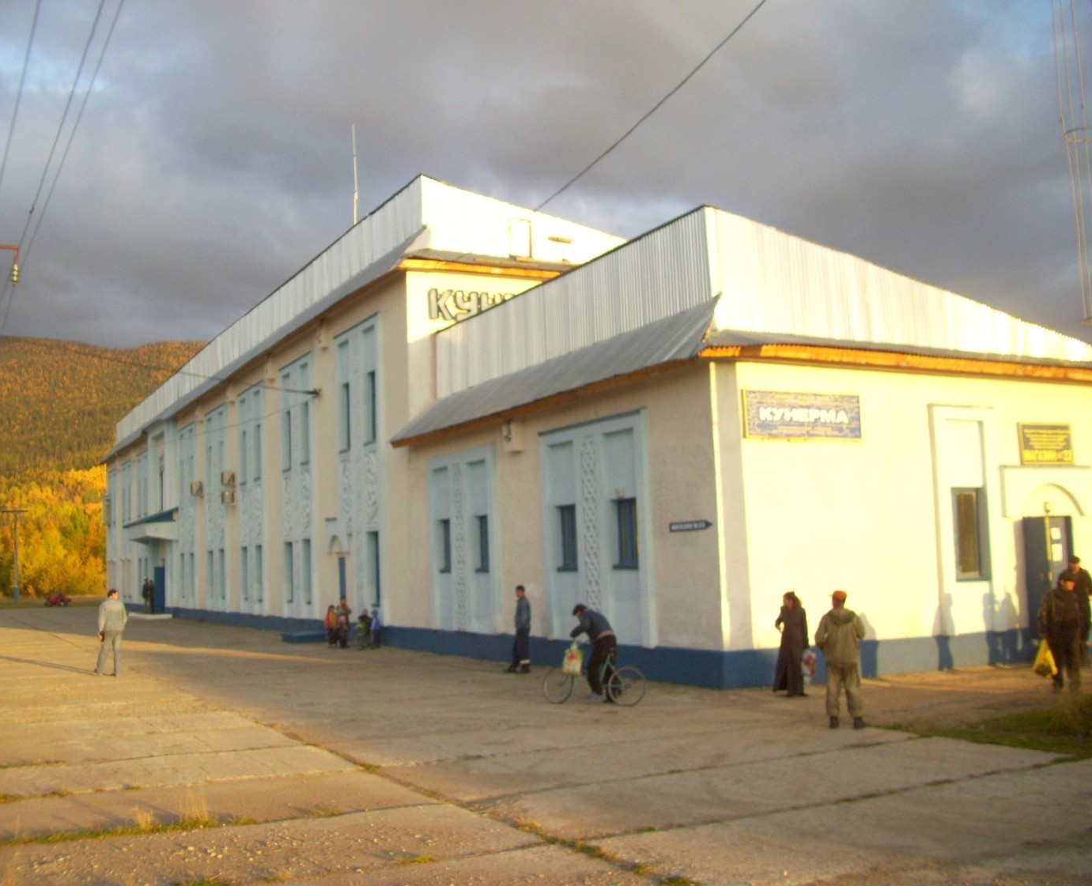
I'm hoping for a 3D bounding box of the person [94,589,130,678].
[{"bbox_3d":[-8.674,3.792,23.200,0.640,1.770,0.420,-1,-6,-10],"label":"person"}]

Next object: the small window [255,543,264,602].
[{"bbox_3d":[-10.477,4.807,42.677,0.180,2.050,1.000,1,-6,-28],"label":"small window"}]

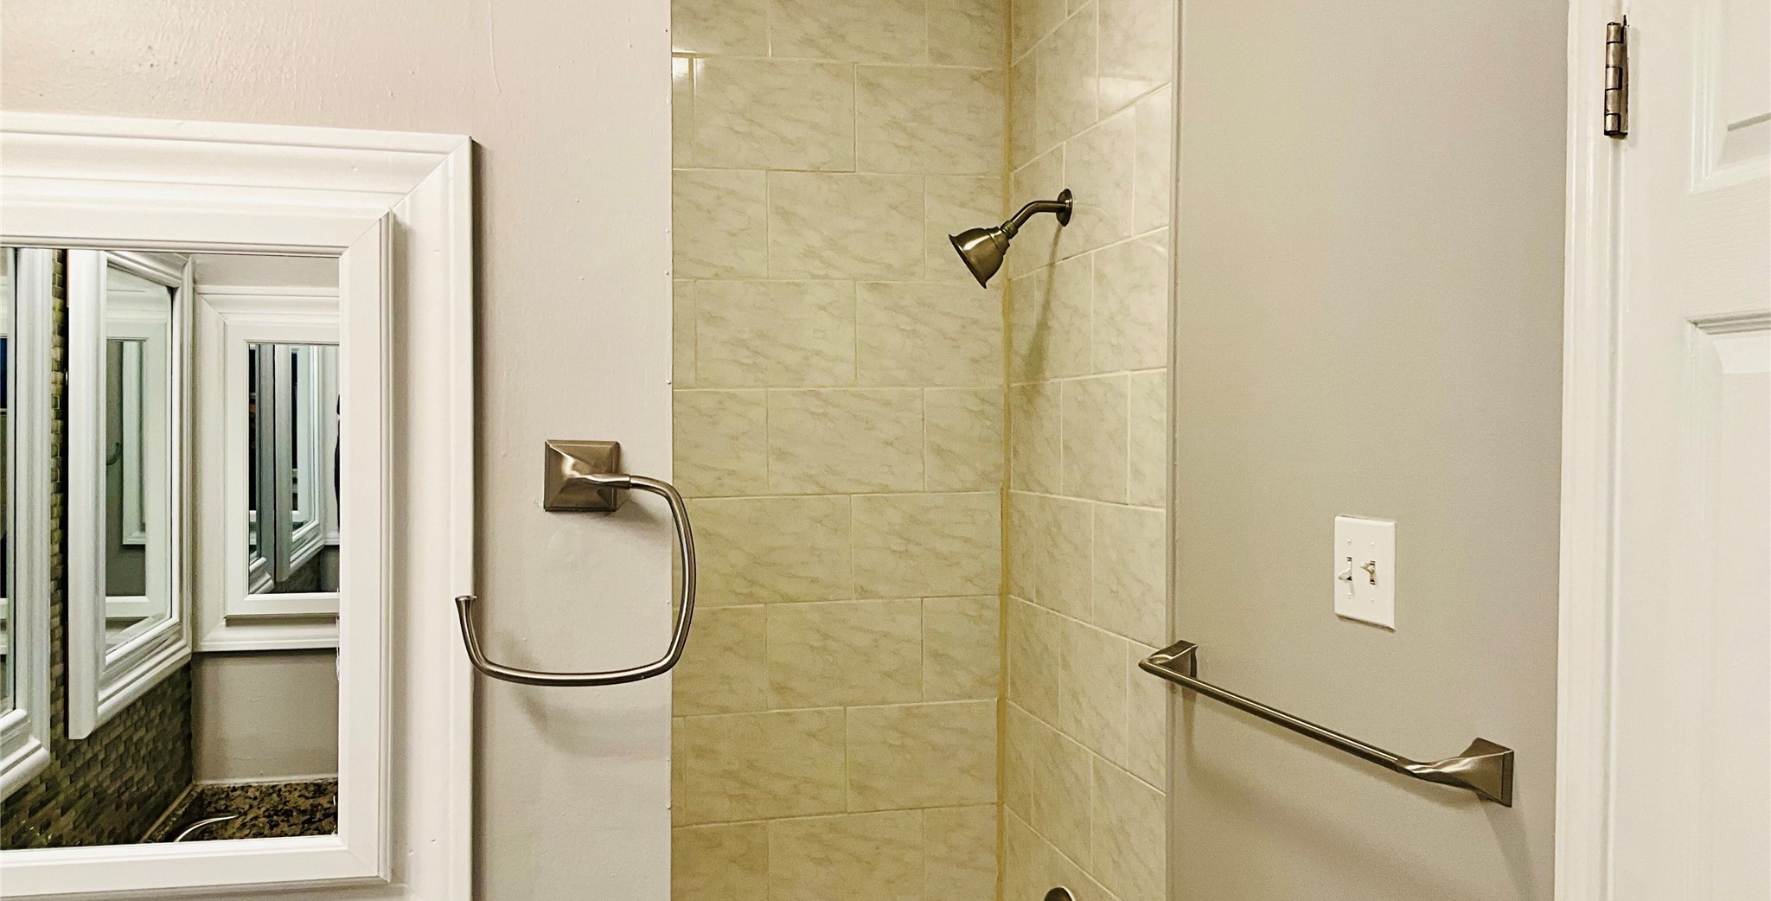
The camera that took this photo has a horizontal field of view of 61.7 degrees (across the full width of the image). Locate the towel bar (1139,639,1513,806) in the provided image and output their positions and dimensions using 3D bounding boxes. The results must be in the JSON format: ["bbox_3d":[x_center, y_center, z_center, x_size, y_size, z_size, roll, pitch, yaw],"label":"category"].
[{"bbox_3d":[0.459,0.297,1.722,0.080,0.053,0.735,0,1,-13],"label":"towel bar"}]

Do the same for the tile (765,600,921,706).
[{"bbox_3d":[-0.076,0.388,2.821,0.303,0.202,0.010,0,1,-13],"label":"tile"}]

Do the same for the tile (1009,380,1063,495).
[{"bbox_3d":[0.277,-0.021,2.688,0.010,0.202,0.292,0,1,-13],"label":"tile"}]

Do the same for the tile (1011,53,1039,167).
[{"bbox_3d":[0.265,-0.636,2.780,0.010,0.204,0.153,0,1,-13],"label":"tile"}]

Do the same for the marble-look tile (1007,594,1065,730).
[{"bbox_3d":[0.274,0.383,2.702,0.010,0.200,0.300,0,1,-13],"label":"marble-look tile"}]

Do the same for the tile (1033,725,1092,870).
[{"bbox_3d":[0.307,0.589,2.559,0.010,0.200,0.303,0,1,-13],"label":"tile"}]

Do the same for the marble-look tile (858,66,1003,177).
[{"bbox_3d":[0.089,-0.633,2.856,0.298,0.205,0.010,0,1,-14],"label":"marble-look tile"}]

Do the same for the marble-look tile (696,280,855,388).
[{"bbox_3d":[-0.209,-0.220,2.780,0.299,0.200,0.010,0,1,-13],"label":"marble-look tile"}]

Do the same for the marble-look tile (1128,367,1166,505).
[{"bbox_3d":[0.391,-0.015,2.189,0.010,0.202,0.135,0,1,-13],"label":"marble-look tile"}]

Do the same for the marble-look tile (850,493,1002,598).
[{"bbox_3d":[0.079,0.183,2.853,0.297,0.202,0.010,0,1,-13],"label":"marble-look tile"}]

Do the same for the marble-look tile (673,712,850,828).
[{"bbox_3d":[-0.224,0.593,2.790,0.306,0.202,0.010,0,1,-13],"label":"marble-look tile"}]

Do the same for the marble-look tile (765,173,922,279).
[{"bbox_3d":[-0.071,-0.426,2.836,0.308,0.203,0.012,0,1,-15],"label":"marble-look tile"}]

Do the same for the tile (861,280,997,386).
[{"bbox_3d":[0.090,-0.224,2.862,0.297,0.202,0.010,0,1,-14],"label":"tile"}]

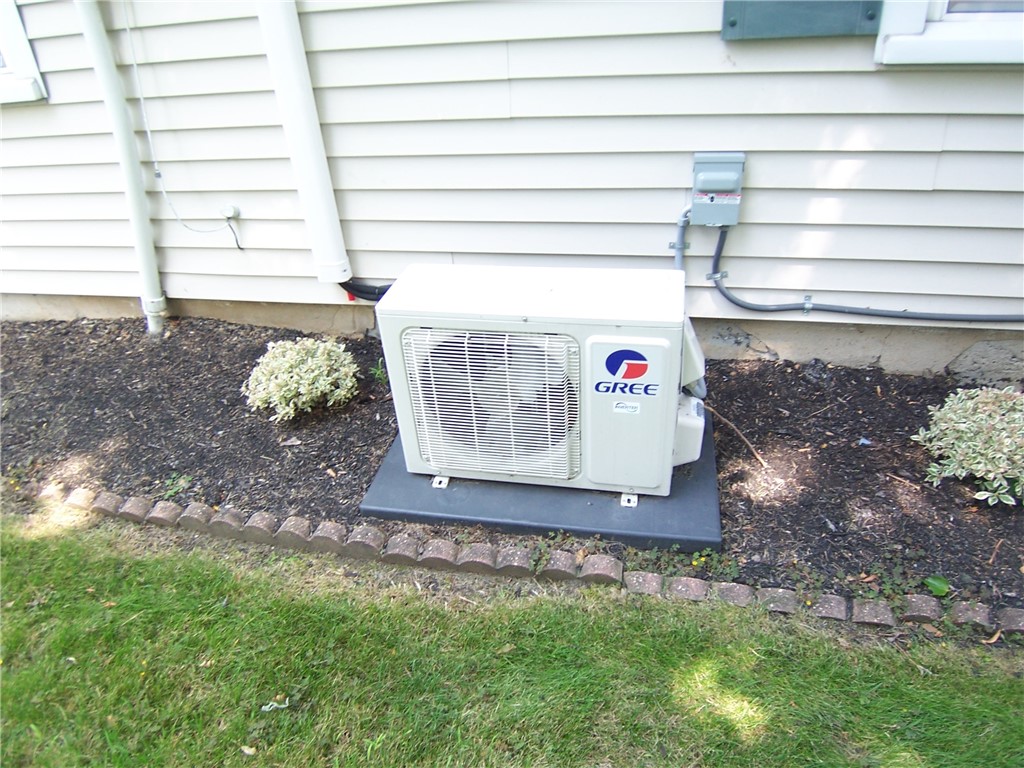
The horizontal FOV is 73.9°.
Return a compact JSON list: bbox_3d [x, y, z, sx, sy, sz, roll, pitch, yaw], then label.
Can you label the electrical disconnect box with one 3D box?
[{"bbox_3d":[0.569,-0.543,1.881,0.130,0.194,0.076,4,35,13],"label":"electrical disconnect box"}]

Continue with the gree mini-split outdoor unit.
[{"bbox_3d":[0.094,-0.007,1.781,0.773,0.527,0.283,4,35,13],"label":"gree mini-split outdoor unit"}]

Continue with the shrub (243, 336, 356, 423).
[{"bbox_3d":[-0.693,-0.030,2.210,0.382,0.220,0.353,4,35,13],"label":"shrub"}]

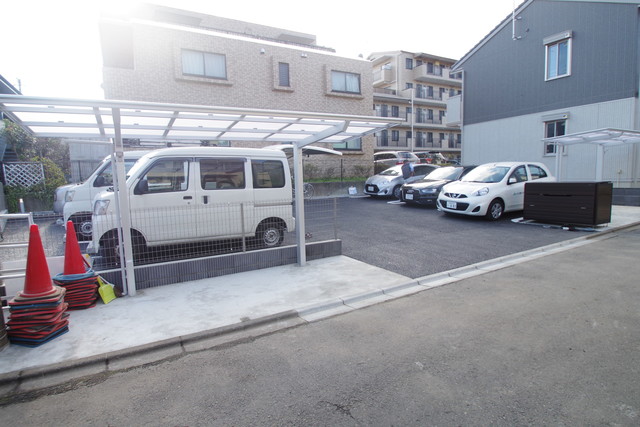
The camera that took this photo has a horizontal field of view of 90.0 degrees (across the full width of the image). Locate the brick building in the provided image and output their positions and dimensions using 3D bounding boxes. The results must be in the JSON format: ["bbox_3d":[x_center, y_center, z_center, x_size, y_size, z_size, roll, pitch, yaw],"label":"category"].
[{"bbox_3d":[-4.739,-5.850,17.706,11.400,8.500,10.000,-5,6,-27],"label":"brick building"}]

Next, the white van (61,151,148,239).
[{"bbox_3d":[-4.089,-0.511,7.728,3.395,1.875,1.475,-4,7,-23],"label":"white van"}]

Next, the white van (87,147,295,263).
[{"bbox_3d":[-2.279,-0.231,6.018,3.395,1.875,1.475,-5,7,-24],"label":"white van"}]

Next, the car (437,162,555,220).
[{"bbox_3d":[5.157,-0.673,9.227,3.800,1.515,1.665,-5,7,-26],"label":"car"}]

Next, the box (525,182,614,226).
[{"bbox_3d":[5.832,-0.248,7.607,0.669,0.933,1.487,-5,6,-25],"label":"box"}]

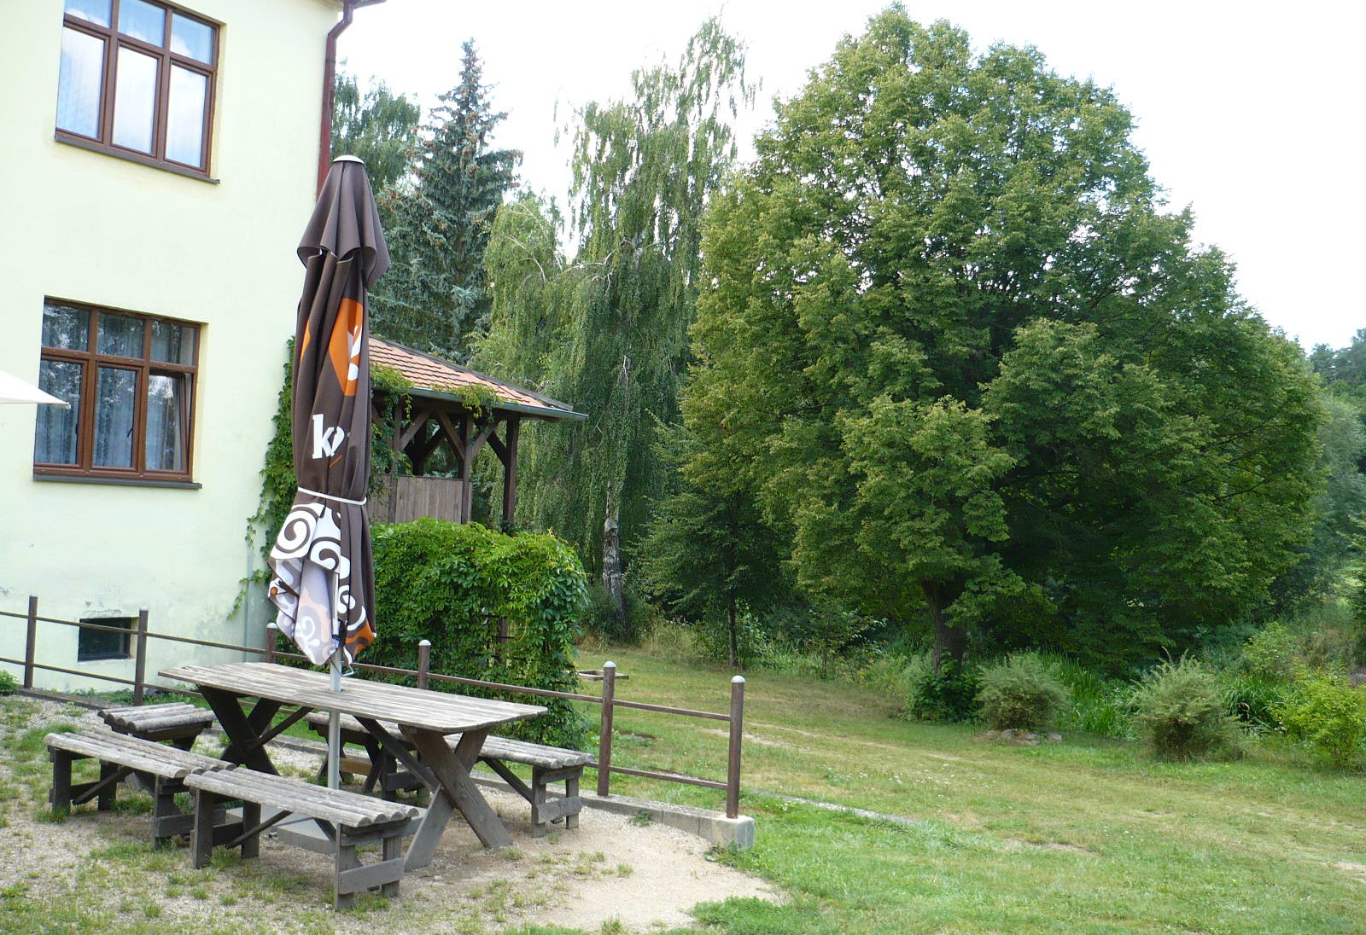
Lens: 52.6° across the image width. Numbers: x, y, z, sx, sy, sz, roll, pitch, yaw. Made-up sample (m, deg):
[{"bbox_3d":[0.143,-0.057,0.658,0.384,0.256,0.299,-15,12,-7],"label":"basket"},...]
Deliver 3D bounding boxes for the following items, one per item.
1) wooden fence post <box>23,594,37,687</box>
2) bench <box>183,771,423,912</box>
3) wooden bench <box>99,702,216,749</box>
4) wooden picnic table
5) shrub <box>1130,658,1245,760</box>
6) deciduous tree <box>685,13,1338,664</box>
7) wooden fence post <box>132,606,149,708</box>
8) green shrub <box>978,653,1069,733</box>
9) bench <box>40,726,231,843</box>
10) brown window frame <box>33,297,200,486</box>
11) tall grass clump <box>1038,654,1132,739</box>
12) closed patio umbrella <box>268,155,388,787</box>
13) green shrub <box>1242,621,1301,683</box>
[{"bbox_3d":[-5.654,1.518,11.977,0.070,0.800,0.070,2,-2,33],"label":"wooden fence post"},{"bbox_3d":[-1.867,1.780,6.655,1.429,0.440,0.355,0,-2,38],"label":"bench"},{"bbox_3d":[-3.438,1.815,9.040,0.530,0.418,0.694,2,-2,33],"label":"wooden bench"},{"bbox_3d":[-2.016,1.685,8.000,2.621,0.770,1.051,2,-2,33],"label":"wooden picnic table"},{"bbox_3d":[4.570,2.181,12.518,0.962,0.909,0.943,1,-2,0],"label":"shrub"},{"bbox_3d":[4.152,-1.495,18.000,8.200,9.100,8.000,3,-2,0],"label":"deciduous tree"},{"bbox_3d":[-4.379,1.530,11.156,0.070,0.800,0.070,2,-2,33],"label":"wooden fence post"},{"bbox_3d":[3.412,2.252,13.843,0.877,0.792,0.858,1,-2,0],"label":"green shrub"},{"bbox_3d":[-3.066,1.792,7.711,1.429,0.440,0.355,0,-2,39],"label":"bench"},{"bbox_3d":[-5.632,-0.712,13.844,0.130,1.690,1.730,0,-3,35],"label":"brown window frame"},{"bbox_3d":[4.861,2.784,16.800,1.200,1.000,1.000,2,-2,16],"label":"tall grass clump"},{"bbox_3d":[-2.073,0.108,8.142,0.620,3.866,0.620,1,-2,0],"label":"closed patio umbrella"},{"bbox_3d":[7.231,2.332,17.000,0.800,0.900,0.800,3,-2,0],"label":"green shrub"}]

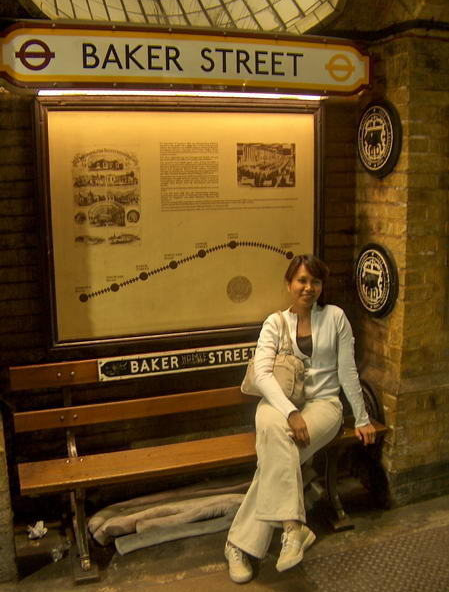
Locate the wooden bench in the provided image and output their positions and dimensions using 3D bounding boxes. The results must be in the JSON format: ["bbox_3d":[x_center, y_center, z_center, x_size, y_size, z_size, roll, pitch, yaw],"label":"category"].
[{"bbox_3d":[-0.065,0.681,2.898,1.660,0.838,0.396,-4,10,-17],"label":"wooden bench"}]

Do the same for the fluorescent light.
[{"bbox_3d":[-0.155,-0.871,2.764,1.254,0.043,0.048,-4,10,-17],"label":"fluorescent light"}]

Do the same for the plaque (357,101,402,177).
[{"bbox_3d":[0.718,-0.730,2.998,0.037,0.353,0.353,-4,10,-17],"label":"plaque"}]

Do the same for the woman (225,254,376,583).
[{"bbox_3d":[0.344,0.470,2.758,0.598,1.283,0.675,0,10,6],"label":"woman"}]

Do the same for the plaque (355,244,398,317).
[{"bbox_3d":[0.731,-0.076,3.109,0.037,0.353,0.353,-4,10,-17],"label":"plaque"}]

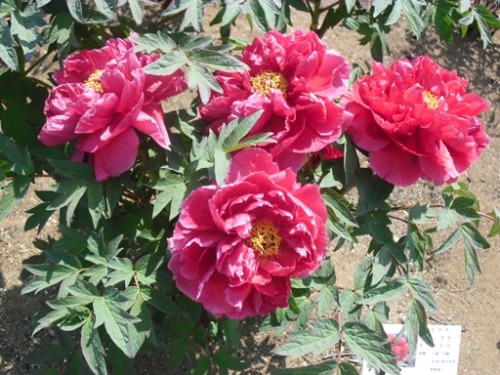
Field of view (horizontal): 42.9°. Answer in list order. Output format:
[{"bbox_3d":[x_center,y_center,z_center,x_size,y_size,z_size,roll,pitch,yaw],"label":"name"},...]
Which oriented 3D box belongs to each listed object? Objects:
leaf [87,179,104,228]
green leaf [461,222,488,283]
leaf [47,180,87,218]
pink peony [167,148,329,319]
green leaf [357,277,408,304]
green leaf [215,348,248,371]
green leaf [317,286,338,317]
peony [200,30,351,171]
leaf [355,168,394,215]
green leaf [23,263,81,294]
[{"bbox_3d":[-0.202,0.021,0.830,0.023,0.014,0.071,-6,67,-3],"label":"leaf"},{"bbox_3d":[0.311,0.090,0.880,0.030,0.016,0.081,-5,76,-10],"label":"green leaf"},{"bbox_3d":[-0.240,0.016,0.830,0.060,0.012,0.046,-34,59,-15],"label":"leaf"},{"bbox_3d":[-0.002,0.055,0.740,0.175,0.105,0.170,-3,73,-3],"label":"pink peony"},{"bbox_3d":[0.173,0.136,0.830,0.077,0.016,0.021,-19,61,-11],"label":"green leaf"},{"bbox_3d":[-0.026,0.244,0.900,0.049,0.015,0.030,8,52,-12],"label":"green leaf"},{"bbox_3d":[0.100,0.155,0.860,0.027,0.015,0.041,13,70,5],"label":"green leaf"},{"bbox_3d":[0.031,-0.105,0.770,0.180,0.115,0.180,-1,52,1],"label":"peony"},{"bbox_3d":[0.163,0.005,0.830,0.046,0.013,0.065,14,73,4],"label":"leaf"},{"bbox_3d":[-0.247,0.113,0.790,0.072,0.014,0.043,-11,49,-2],"label":"green leaf"}]

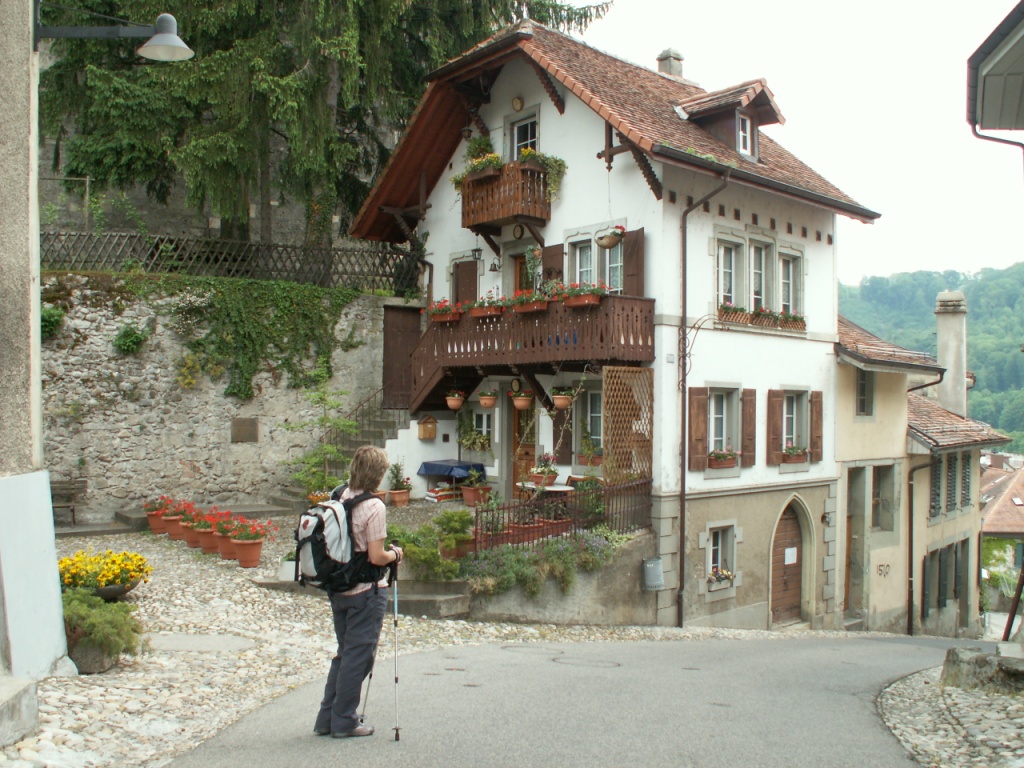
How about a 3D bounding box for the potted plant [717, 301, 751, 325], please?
[{"bbox_3d":[3.856,-1.228,17.901,0.230,0.320,0.880,-1,-2,44],"label":"potted plant"}]

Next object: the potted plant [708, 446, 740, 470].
[{"bbox_3d":[3.623,1.268,17.735,0.250,0.340,0.900,-1,-2,43],"label":"potted plant"}]

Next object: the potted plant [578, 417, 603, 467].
[{"bbox_3d":[1.382,1.000,17.998,0.340,0.869,0.480,1,-2,-39],"label":"potted plant"}]

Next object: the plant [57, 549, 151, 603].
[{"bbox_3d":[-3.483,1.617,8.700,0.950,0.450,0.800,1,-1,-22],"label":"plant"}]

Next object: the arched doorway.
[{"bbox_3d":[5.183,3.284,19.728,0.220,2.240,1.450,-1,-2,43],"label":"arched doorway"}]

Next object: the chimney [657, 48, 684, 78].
[{"bbox_3d":[3.398,-6.840,22.200,0.460,0.710,0.460,0,-2,44],"label":"chimney"}]

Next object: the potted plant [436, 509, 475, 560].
[{"bbox_3d":[-0.666,1.799,12.504,0.460,0.580,0.450,1,-1,-3],"label":"potted plant"}]

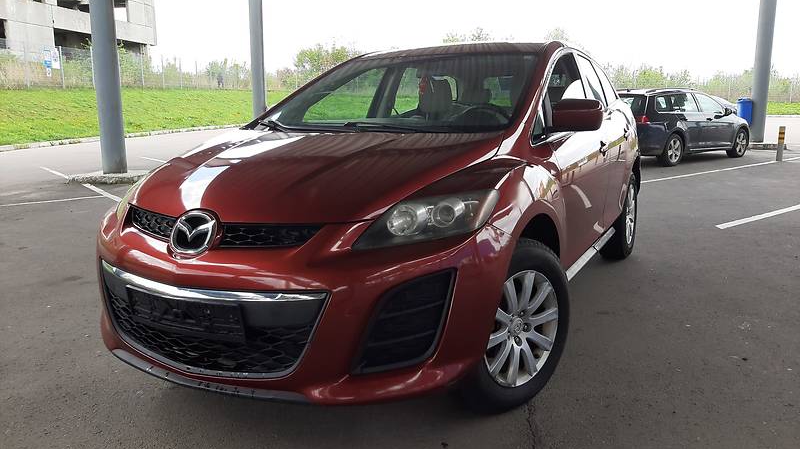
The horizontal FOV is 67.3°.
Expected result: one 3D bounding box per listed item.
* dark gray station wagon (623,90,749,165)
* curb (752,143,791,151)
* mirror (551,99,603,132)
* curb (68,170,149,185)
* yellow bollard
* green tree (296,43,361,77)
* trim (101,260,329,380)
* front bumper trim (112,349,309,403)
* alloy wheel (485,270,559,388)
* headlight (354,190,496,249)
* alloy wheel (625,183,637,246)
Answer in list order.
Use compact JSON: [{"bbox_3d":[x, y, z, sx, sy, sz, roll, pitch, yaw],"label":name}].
[{"bbox_3d":[5.885,-2.150,13.000,4.560,1.490,1.800,-9,14,-35],"label":"dark gray station wagon"},{"bbox_3d":[9.443,-2.165,16.311,1.500,0.140,1.200,3,12,15],"label":"curb"},{"bbox_3d":[0.824,-0.505,2.784,0.230,0.155,0.150,6,13,29],"label":"mirror"},{"bbox_3d":[-4.931,-0.836,10.528,1.100,0.130,1.250,2,11,13],"label":"curb"},{"bbox_3d":[8.006,-1.698,12.628,0.115,0.713,0.115,0,11,0],"label":"yellow bollard"},{"bbox_3d":[-5.715,-12.630,48.000,5.500,3.900,4.800,-1,11,0],"label":"green tree"},{"bbox_3d":[-0.710,0.339,2.046,1.070,0.340,0.150,6,13,29],"label":"trim"},{"bbox_3d":[-0.703,0.528,2.093,0.950,0.080,0.120,6,13,29],"label":"front bumper trim"},{"bbox_3d":[0.456,0.414,2.489,0.480,0.480,0.180,-10,15,-40],"label":"alloy wheel"},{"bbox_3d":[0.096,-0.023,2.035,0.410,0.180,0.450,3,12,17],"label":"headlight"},{"bbox_3d":[1.764,-0.079,4.774,0.180,0.480,0.480,6,13,29],"label":"alloy wheel"}]

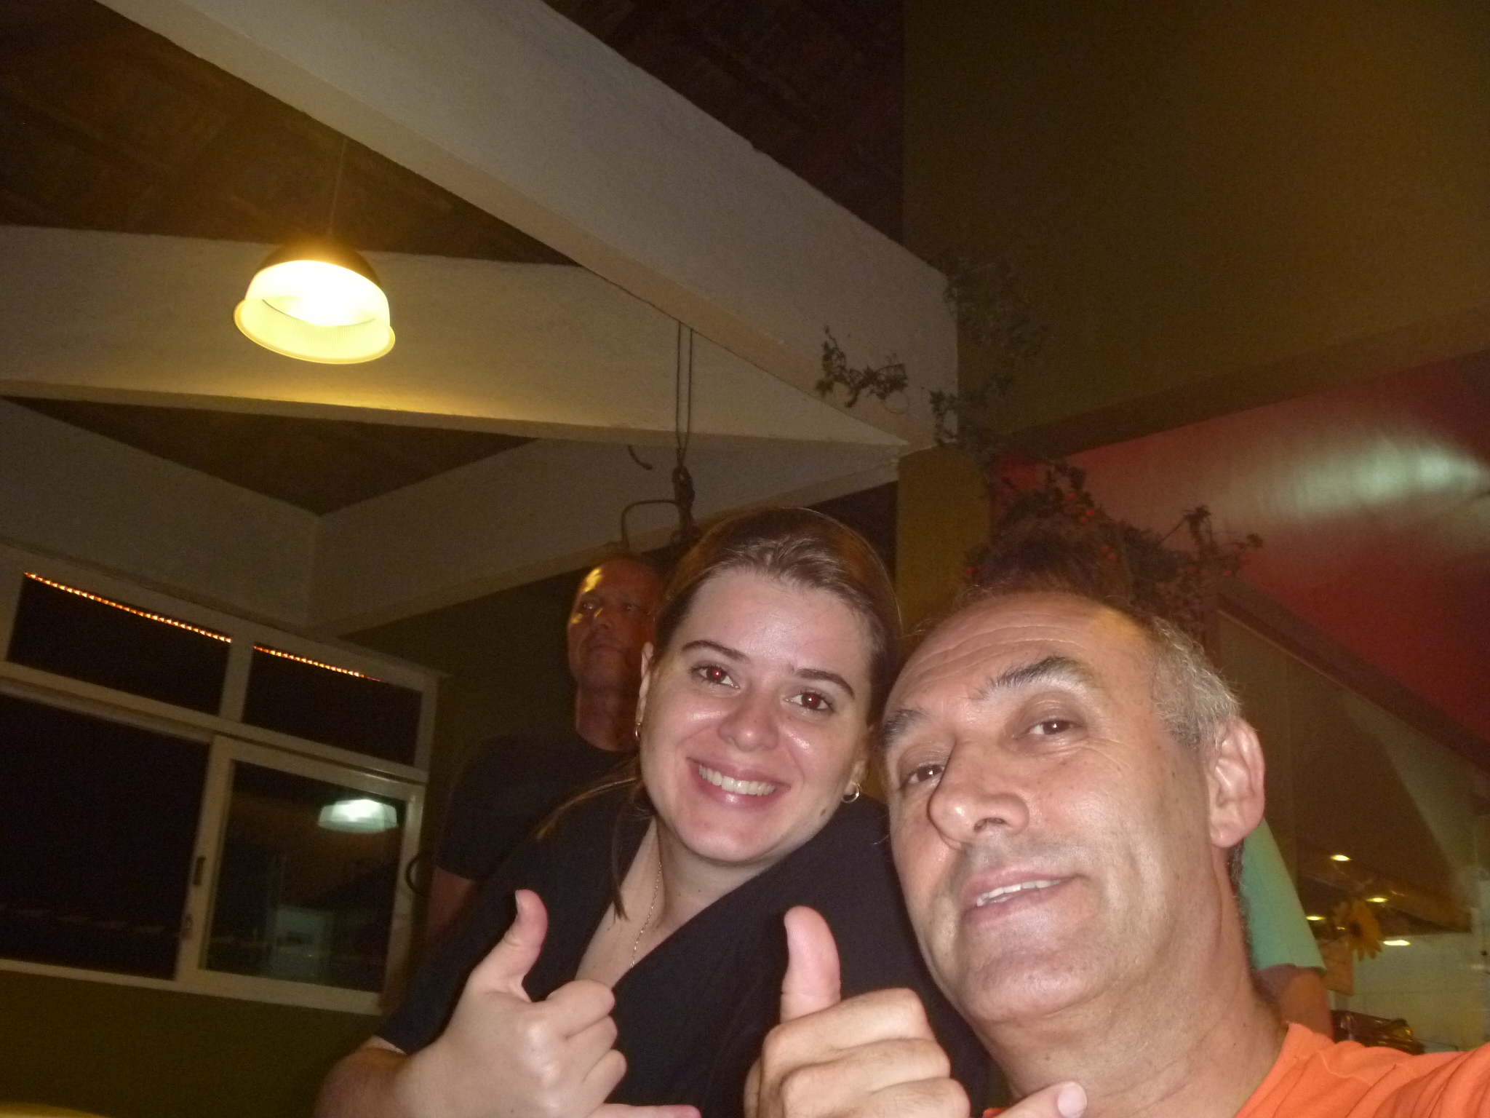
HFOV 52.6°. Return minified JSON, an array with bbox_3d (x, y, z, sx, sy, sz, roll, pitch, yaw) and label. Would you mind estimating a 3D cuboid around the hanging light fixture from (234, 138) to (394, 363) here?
[{"bbox_3d":[-0.803,-0.636,2.925,0.308,0.426,0.308,3,-21,0],"label":"hanging light fixture"}]

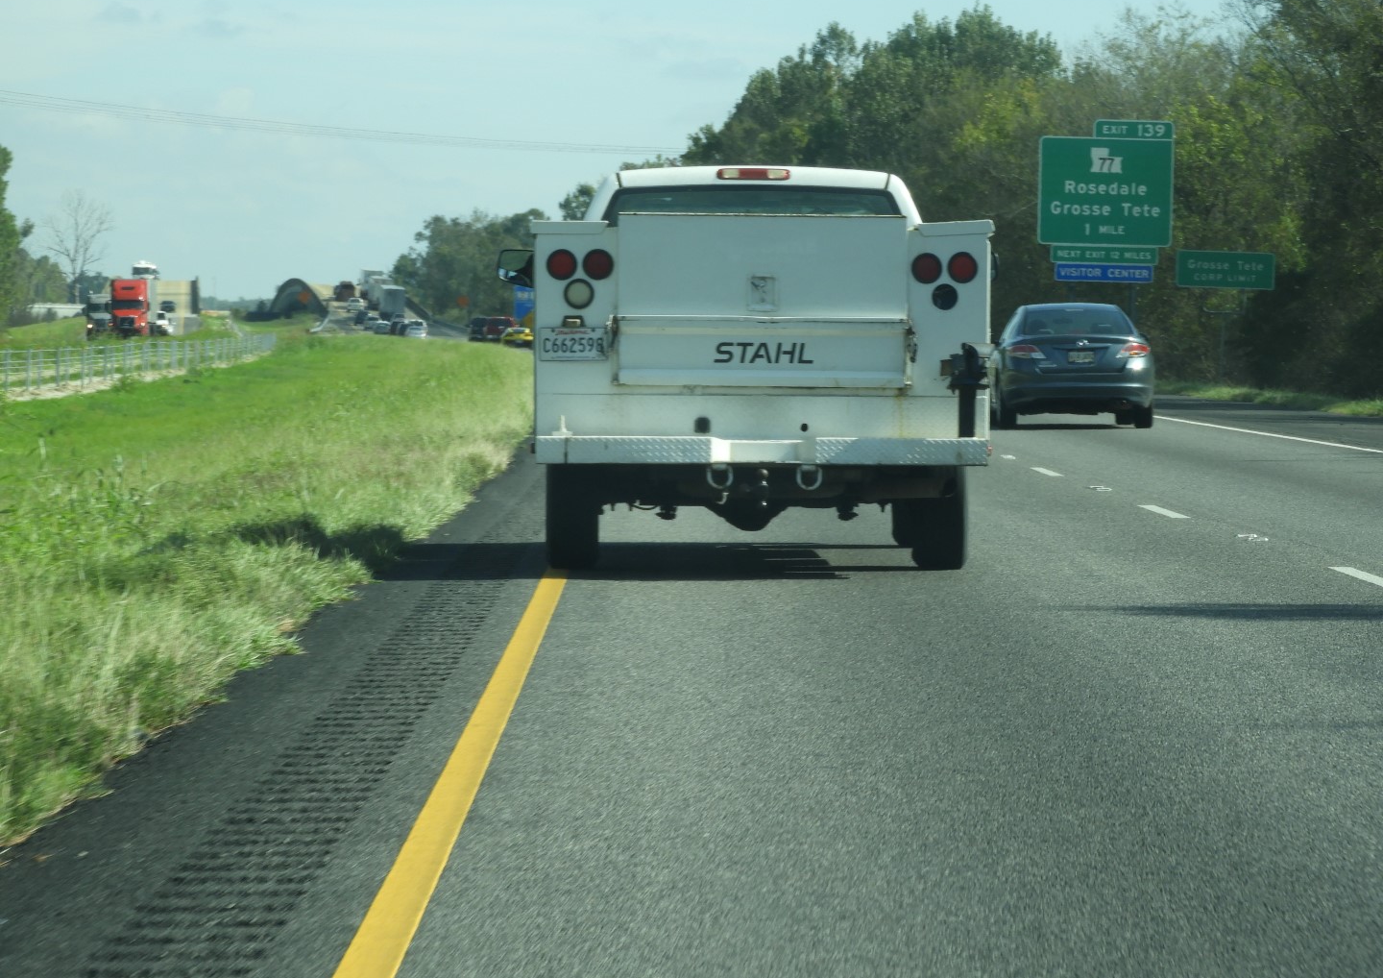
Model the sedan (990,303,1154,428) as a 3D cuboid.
[{"bbox_3d":[4.560,-1.470,81.700,1.860,1.470,4.900,0,1,0],"label":"sedan"}]

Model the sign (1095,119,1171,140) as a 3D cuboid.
[{"bbox_3d":[15.244,-12.370,234.000,2.740,0.630,0.060,2,1,2],"label":"sign"}]

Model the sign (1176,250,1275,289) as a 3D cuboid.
[{"bbox_3d":[13.373,-5.498,170.000,2.440,0.910,0.050,2,1,2],"label":"sign"}]

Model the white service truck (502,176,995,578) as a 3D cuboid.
[{"bbox_3d":[0.300,-0.640,33.350,2.250,1.950,5.850,0,1,0],"label":"white service truck"}]

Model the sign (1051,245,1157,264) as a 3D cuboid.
[{"bbox_3d":[14.231,-8.059,234.000,3.680,0.610,0.060,2,1,2],"label":"sign"}]

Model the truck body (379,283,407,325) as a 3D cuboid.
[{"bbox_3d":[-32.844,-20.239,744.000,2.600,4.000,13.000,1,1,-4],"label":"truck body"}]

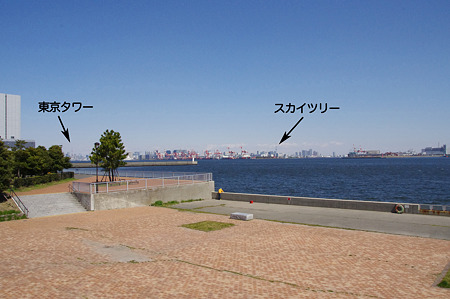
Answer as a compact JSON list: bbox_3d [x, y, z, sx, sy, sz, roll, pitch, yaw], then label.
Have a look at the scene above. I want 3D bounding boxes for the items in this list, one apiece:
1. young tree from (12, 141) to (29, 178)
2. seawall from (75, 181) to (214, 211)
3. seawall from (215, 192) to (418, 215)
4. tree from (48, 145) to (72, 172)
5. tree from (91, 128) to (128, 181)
[{"bbox_3d":[-25.176,1.569,41.474,2.600,5.350,2.600,0,-1,0],"label":"young tree"},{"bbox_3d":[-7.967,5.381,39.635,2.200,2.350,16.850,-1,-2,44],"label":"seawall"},{"bbox_3d":[8.813,6.032,38.899,23.990,0.950,0.450,-1,-2,31],"label":"seawall"},{"bbox_3d":[-24.643,1.862,50.469,3.700,5.220,3.700,0,-1,0],"label":"tree"},{"bbox_3d":[-15.725,0.741,45.496,4.700,7.150,4.700,0,-1,0],"label":"tree"}]

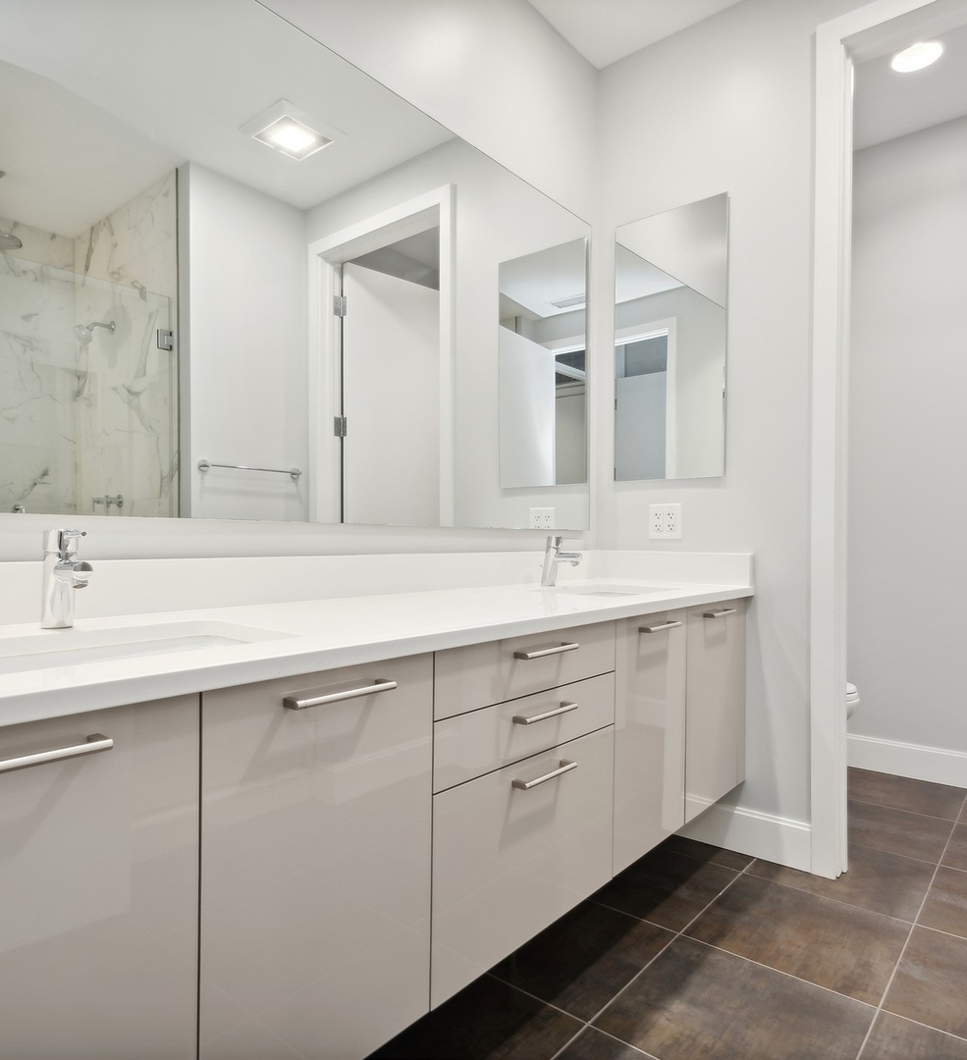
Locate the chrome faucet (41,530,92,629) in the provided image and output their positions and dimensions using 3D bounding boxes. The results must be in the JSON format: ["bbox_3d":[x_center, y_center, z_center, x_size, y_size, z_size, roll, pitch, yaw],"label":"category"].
[{"bbox_3d":[-0.639,0.077,1.022,0.136,0.155,0.046,0,-1,41],"label":"chrome faucet"}]

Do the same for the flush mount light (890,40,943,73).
[{"bbox_3d":[1.541,-1.675,2.358,0.150,0.020,0.150,0,-1,41],"label":"flush mount light"}]

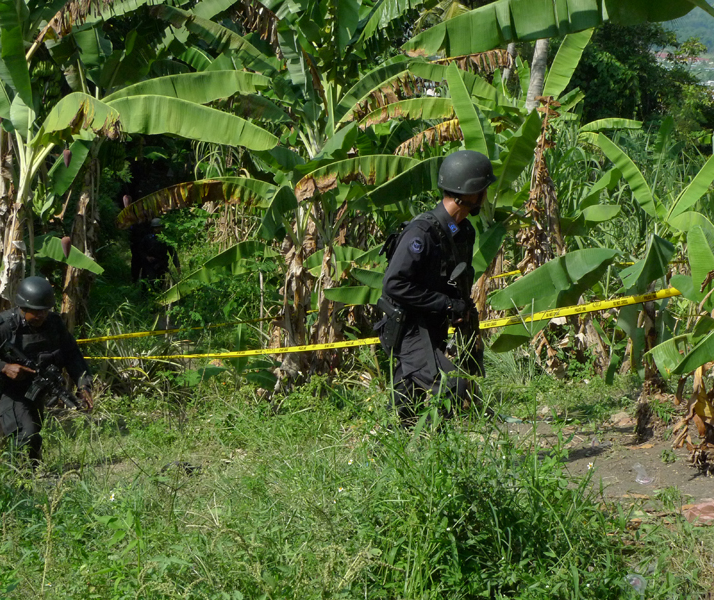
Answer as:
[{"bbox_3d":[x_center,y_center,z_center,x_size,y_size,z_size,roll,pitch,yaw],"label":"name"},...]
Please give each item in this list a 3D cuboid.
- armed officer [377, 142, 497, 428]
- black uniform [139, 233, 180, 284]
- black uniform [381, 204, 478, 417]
[{"bbox_3d":[0.406,0.013,6.650,0.600,1.550,0.620,2,7,13],"label":"armed officer"},{"bbox_3d":[-2.938,-0.407,19.500,0.600,1.300,0.450,-4,8,-30],"label":"black uniform"},{"bbox_3d":[0.377,0.114,6.670,0.520,1.250,0.580,2,7,13],"label":"black uniform"}]

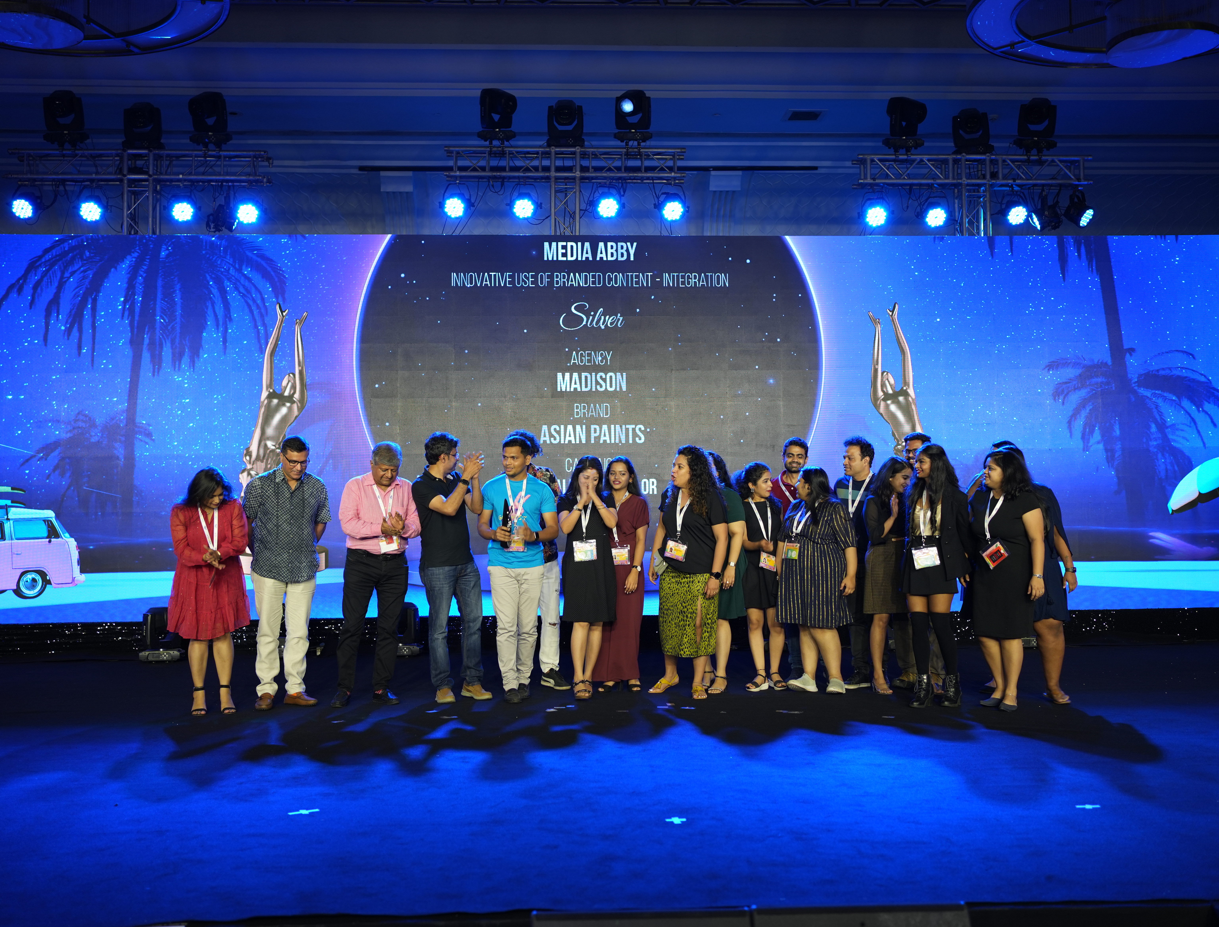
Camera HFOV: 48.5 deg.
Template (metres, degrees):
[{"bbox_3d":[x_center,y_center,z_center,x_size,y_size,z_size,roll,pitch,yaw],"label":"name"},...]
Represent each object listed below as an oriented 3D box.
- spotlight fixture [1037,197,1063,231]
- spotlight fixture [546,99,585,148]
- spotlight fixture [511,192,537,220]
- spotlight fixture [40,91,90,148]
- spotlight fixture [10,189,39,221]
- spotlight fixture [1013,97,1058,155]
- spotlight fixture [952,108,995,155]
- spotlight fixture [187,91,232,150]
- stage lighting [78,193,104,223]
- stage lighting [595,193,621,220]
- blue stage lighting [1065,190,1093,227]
[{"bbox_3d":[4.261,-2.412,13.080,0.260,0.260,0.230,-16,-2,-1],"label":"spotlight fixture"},{"bbox_3d":[-0.422,-3.242,12.920,0.360,0.430,0.340,0,-2,-2],"label":"spotlight fixture"},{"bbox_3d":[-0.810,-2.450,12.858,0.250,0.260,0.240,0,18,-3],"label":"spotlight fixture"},{"bbox_3d":[-5.120,-3.239,12.723,0.370,0.500,0.310,0,-2,-3],"label":"spotlight fixture"},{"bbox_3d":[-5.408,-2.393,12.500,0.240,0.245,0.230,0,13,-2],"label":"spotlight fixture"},{"bbox_3d":[4.108,-3.252,13.050,0.360,0.470,0.360,-1,-2,19],"label":"spotlight fixture"},{"bbox_3d":[3.547,-3.240,13.204,0.370,0.430,0.310,-1,-2,4],"label":"spotlight fixture"},{"bbox_3d":[-3.782,-3.240,12.793,0.360,0.500,0.320,-1,-2,15],"label":"spotlight fixture"},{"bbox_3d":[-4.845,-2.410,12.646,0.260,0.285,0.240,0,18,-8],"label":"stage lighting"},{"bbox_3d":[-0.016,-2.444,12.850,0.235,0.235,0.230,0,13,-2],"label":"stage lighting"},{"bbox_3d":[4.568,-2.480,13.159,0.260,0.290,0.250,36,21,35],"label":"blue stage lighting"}]

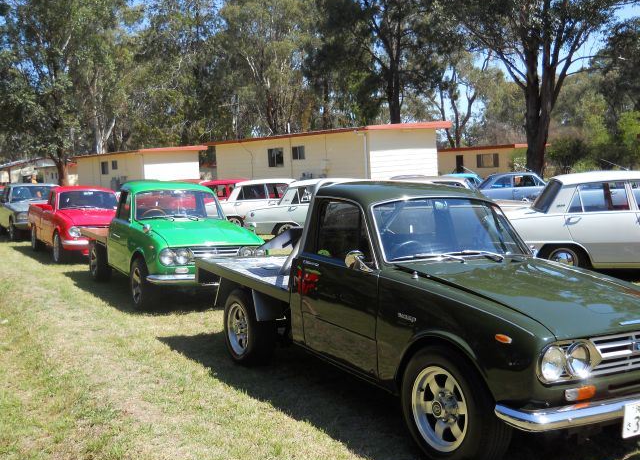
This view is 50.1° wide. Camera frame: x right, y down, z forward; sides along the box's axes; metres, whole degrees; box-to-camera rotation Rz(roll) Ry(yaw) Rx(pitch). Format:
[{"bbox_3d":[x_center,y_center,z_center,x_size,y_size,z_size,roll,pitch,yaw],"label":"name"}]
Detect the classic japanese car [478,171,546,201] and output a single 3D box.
[{"bbox_3d":[5.710,-1.039,20.458,4.050,1.340,1.500,-4,5,-12],"label":"classic japanese car"}]

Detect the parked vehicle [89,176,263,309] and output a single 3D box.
[{"bbox_3d":[-2.125,0.057,9.441,1.560,1.460,3.950,-5,6,-30],"label":"parked vehicle"}]

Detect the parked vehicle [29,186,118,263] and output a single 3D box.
[{"bbox_3d":[-4.977,-0.232,14.240,1.520,1.420,3.980,-6,6,-32],"label":"parked vehicle"}]

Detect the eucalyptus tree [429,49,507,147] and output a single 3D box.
[{"bbox_3d":[10.800,-7.600,50.000,6.000,10.800,6.000,-1,4,0],"label":"eucalyptus tree"}]

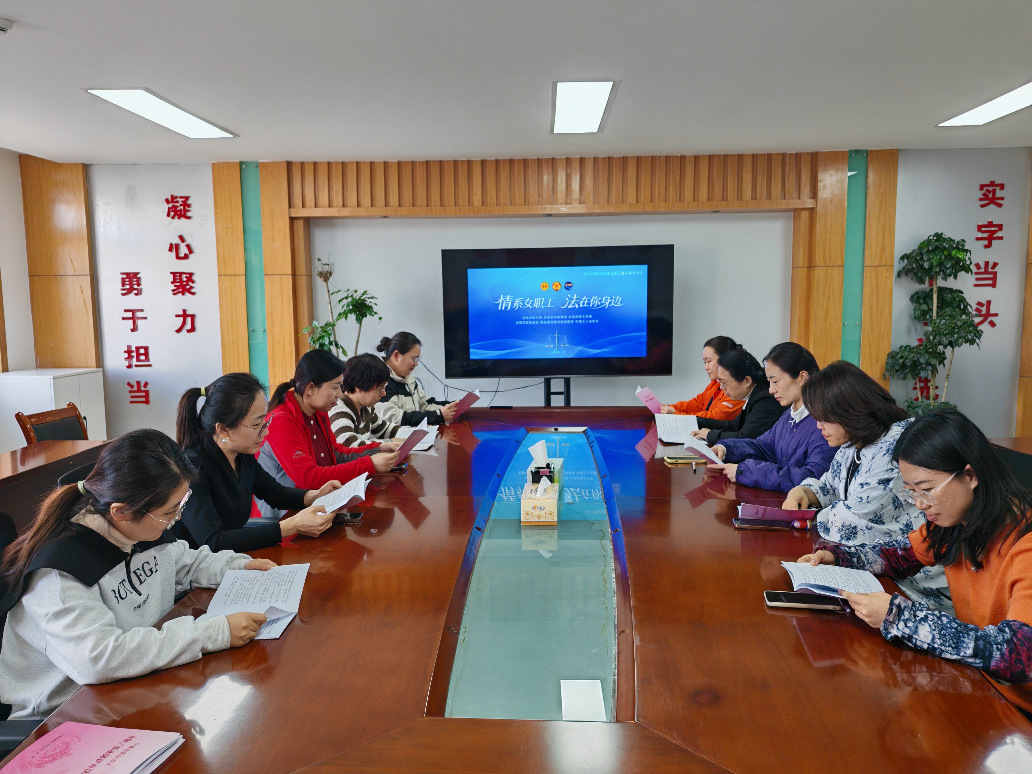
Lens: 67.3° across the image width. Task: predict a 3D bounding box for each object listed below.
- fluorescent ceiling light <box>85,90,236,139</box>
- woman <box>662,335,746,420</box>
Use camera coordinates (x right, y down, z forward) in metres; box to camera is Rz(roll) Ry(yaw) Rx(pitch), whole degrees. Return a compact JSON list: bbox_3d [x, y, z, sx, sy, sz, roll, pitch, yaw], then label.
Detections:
[{"bbox_3d":[-1.989,-1.562,4.455,0.285,0.050,1.170,0,6,2],"label":"fluorescent ceiling light"},{"bbox_3d":[1.167,0.309,4.653,0.620,1.270,0.480,-2,6,-9],"label":"woman"}]

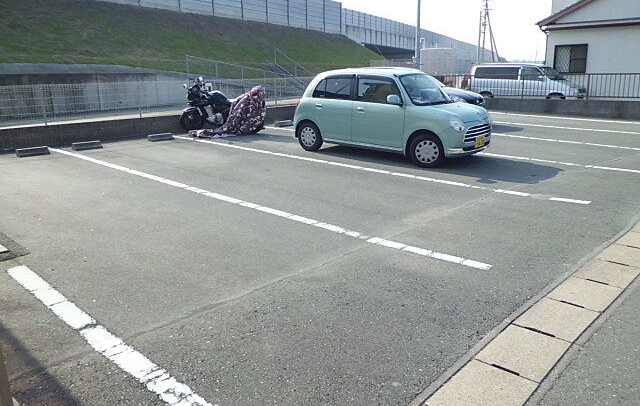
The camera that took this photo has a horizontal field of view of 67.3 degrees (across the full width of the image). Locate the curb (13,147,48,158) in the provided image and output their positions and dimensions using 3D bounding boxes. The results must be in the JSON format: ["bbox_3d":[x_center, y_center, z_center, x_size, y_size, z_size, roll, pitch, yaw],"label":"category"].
[{"bbox_3d":[-5.116,-0.913,8.589,0.165,0.125,0.510,14,21,40],"label":"curb"}]

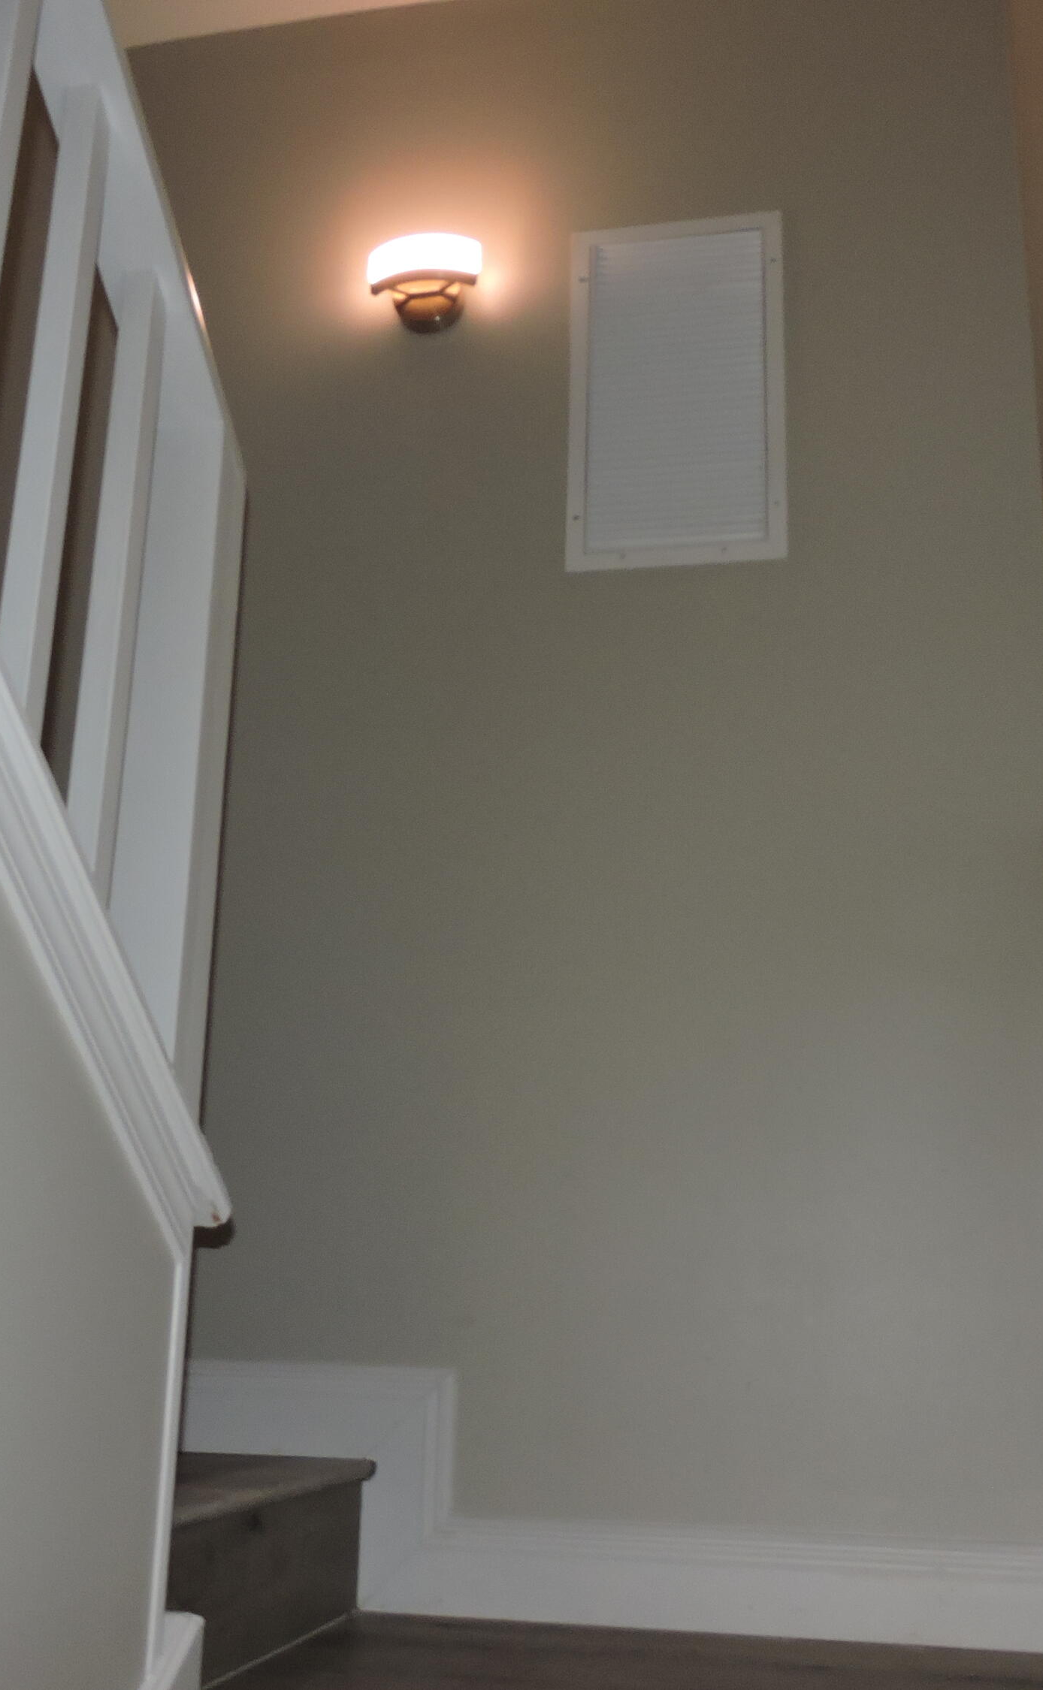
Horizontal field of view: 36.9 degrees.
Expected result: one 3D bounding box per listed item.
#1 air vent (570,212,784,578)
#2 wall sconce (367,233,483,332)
[{"bbox_3d":[0.249,-0.737,2.521,0.347,0.633,0.020,-2,-17,12],"label":"air vent"},{"bbox_3d":[-0.153,-0.938,2.629,0.195,0.123,0.100,-2,-17,12],"label":"wall sconce"}]

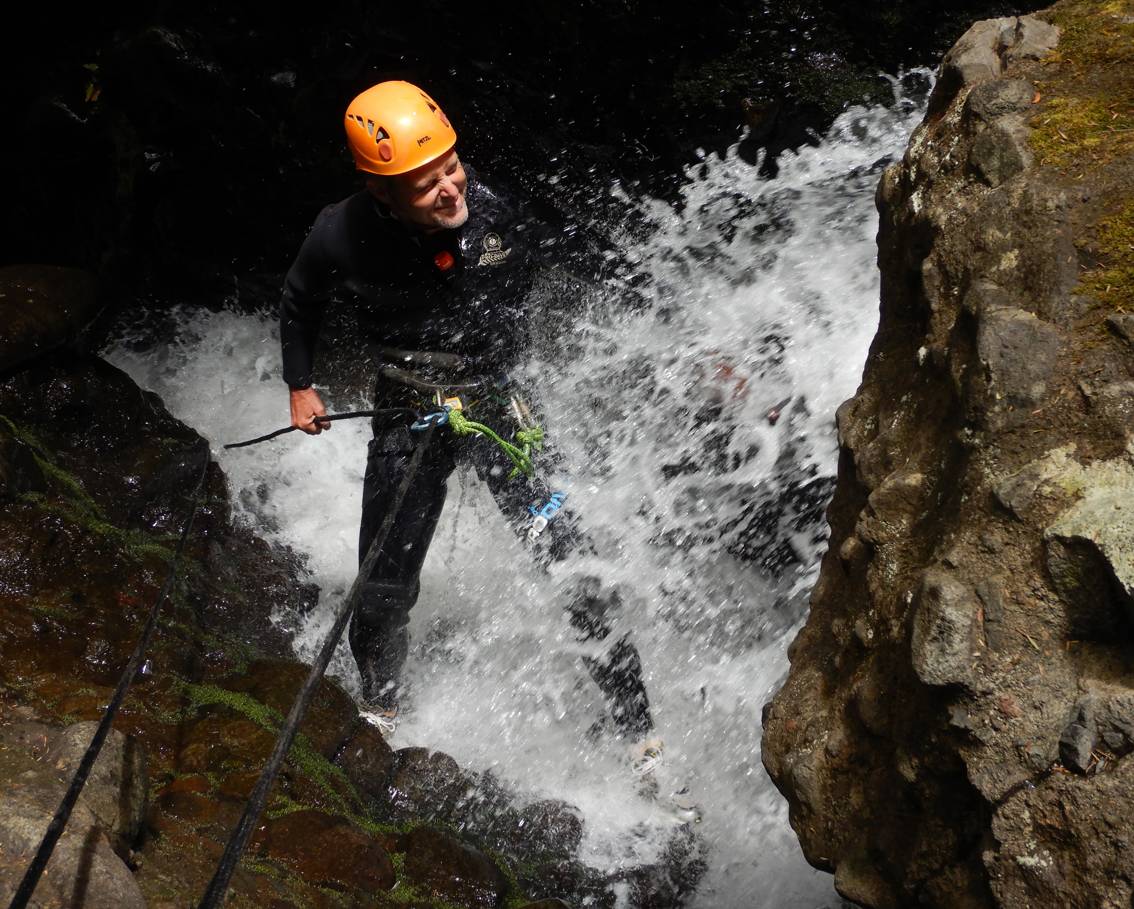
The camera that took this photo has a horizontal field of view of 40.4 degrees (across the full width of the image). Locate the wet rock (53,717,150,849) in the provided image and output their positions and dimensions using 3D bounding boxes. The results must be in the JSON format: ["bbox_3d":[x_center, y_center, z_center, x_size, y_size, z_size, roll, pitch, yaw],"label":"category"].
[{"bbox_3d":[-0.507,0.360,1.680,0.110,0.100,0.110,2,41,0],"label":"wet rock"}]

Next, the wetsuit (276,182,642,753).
[{"bbox_3d":[-0.150,0.050,3.500,0.860,1.450,0.460,-14,33,-11],"label":"wetsuit"}]

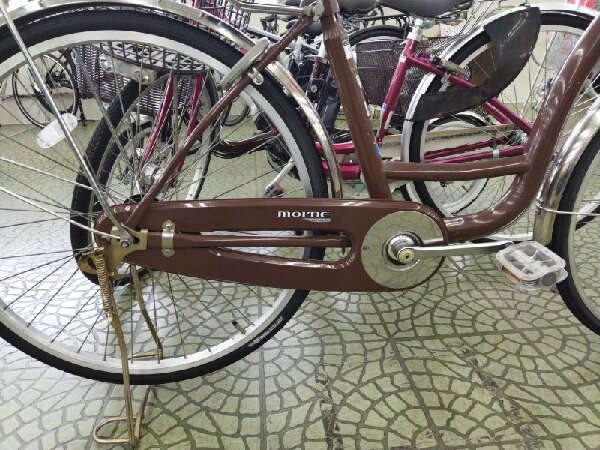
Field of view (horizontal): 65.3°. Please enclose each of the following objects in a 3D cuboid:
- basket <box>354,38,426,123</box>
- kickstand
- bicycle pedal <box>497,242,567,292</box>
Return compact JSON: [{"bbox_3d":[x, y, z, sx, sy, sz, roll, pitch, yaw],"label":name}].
[{"bbox_3d":[0.341,-0.543,1.746,0.230,0.265,0.280,-8,23,-17],"label":"basket"},{"bbox_3d":[-0.334,0.178,0.849,0.100,0.346,0.255,-3,22,-5],"label":"kickstand"},{"bbox_3d":[0.349,0.060,0.713,0.068,0.025,0.099,-27,22,4],"label":"bicycle pedal"}]

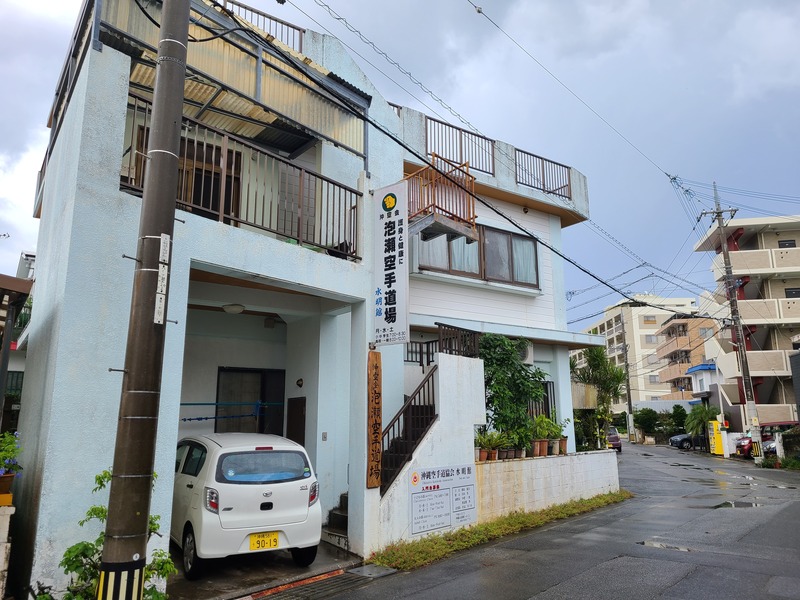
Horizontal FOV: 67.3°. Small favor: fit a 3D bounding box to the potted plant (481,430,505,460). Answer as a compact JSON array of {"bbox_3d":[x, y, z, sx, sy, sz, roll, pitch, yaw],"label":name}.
[{"bbox_3d":[1.568,2.452,10.131,0.370,0.492,0.360,0,-12,0],"label":"potted plant"}]

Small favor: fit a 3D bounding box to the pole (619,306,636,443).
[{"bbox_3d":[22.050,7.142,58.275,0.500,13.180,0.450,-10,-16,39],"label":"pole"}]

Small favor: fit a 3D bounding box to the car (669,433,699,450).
[{"bbox_3d":[20.012,9.127,39.945,4.400,1.500,1.750,-1,-12,2],"label":"car"}]

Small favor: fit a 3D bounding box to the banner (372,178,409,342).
[{"bbox_3d":[-0.102,-0.491,8.002,0.550,2.190,0.060,-9,-15,36],"label":"banner"}]

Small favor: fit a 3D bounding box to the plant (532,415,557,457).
[{"bbox_3d":[2.935,2.779,12.292,0.420,0.800,0.450,-9,-15,38],"label":"plant"}]

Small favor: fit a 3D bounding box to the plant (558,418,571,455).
[{"bbox_3d":[3.412,2.811,12.384,0.230,0.723,0.220,-10,-15,39],"label":"plant"}]

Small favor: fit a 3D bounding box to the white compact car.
[{"bbox_3d":[-2.347,2.592,8.097,1.475,1.500,3.395,7,-13,-31],"label":"white compact car"}]

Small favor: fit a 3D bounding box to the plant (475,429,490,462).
[{"bbox_3d":[1.420,2.519,10.403,0.280,0.550,0.280,0,-12,0],"label":"plant"}]

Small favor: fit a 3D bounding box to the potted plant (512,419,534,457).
[{"bbox_3d":[2.364,2.688,11.579,0.380,0.690,0.390,0,-12,0],"label":"potted plant"}]

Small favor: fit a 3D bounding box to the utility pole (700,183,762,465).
[{"bbox_3d":[14.201,0.728,25.420,1.600,12.130,0.500,-5,-12,13],"label":"utility pole"}]

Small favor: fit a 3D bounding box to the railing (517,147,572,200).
[{"bbox_3d":[3.176,-2.737,13.218,1.750,0.790,0.060,8,-14,-33],"label":"railing"}]

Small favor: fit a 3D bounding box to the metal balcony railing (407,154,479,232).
[{"bbox_3d":[0.726,-1.827,11.401,1.370,1.180,1.040,11,-16,-44],"label":"metal balcony railing"}]

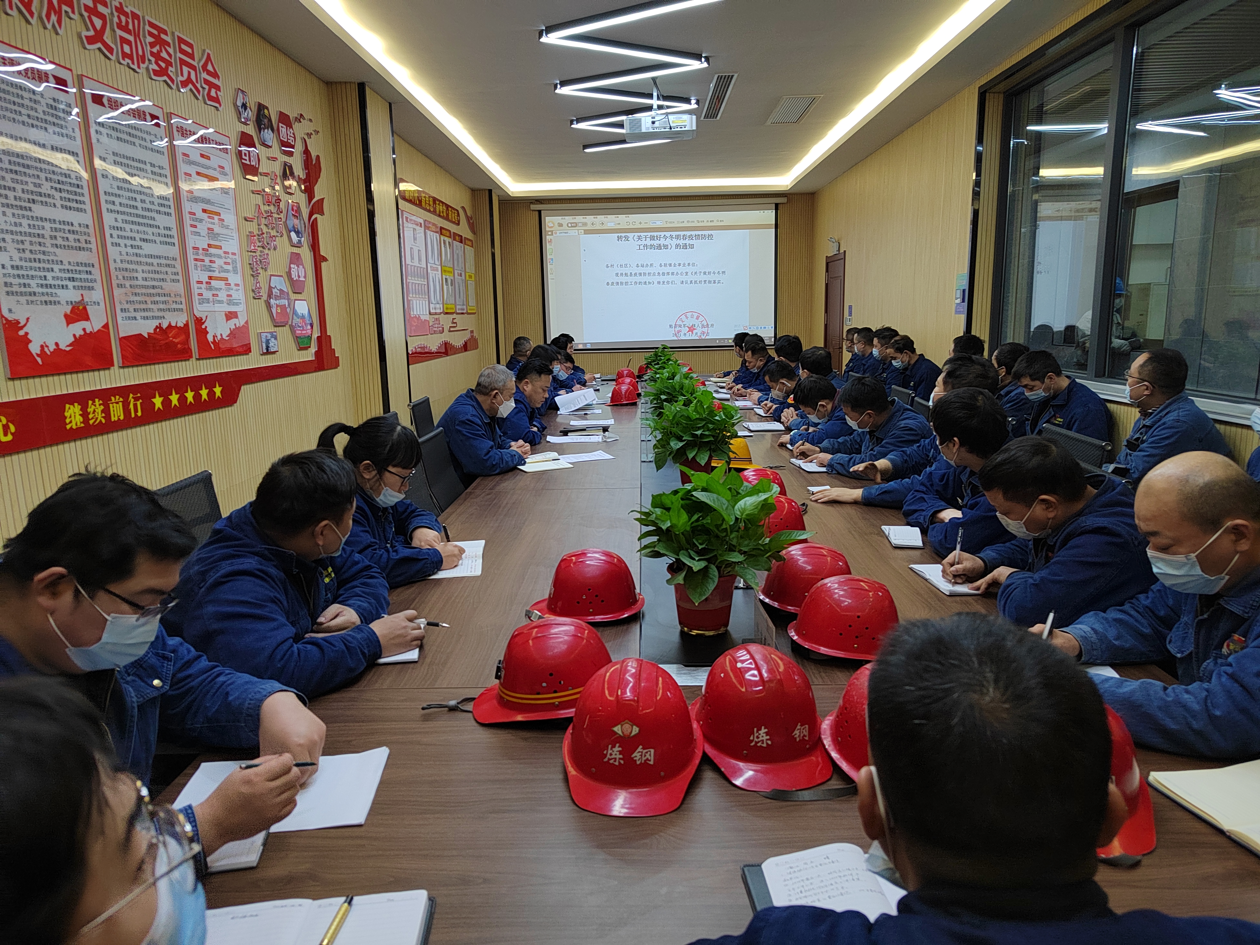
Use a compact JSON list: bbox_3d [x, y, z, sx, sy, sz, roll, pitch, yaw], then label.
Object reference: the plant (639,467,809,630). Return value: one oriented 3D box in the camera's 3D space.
[{"bbox_3d":[0.214,0.165,1.882,0.390,0.360,0.370,-1,11,1],"label":"plant"}]

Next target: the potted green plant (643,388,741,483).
[{"bbox_3d":[0.267,-0.150,3.488,0.400,0.410,0.400,-1,11,1],"label":"potted green plant"}]

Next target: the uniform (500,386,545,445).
[{"bbox_3d":[-0.727,-0.185,4.719,0.520,0.580,0.540,0,11,4],"label":"uniform"}]

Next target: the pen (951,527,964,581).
[{"bbox_3d":[0.820,0.212,2.102,0.011,0.148,0.011,9,-6,-1],"label":"pen"}]

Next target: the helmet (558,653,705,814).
[{"bbox_3d":[0.002,0.383,1.299,0.224,0.160,0.287,0,11,5],"label":"helmet"}]

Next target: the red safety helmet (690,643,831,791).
[{"bbox_3d":[0.210,0.368,1.353,0.222,0.160,0.285,-3,11,-11],"label":"red safety helmet"}]

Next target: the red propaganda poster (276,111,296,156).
[{"bbox_3d":[-1.890,-1.854,4.590,0.022,0.228,0.255,-1,11,1],"label":"red propaganda poster"}]

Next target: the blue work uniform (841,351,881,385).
[{"bbox_3d":[2.058,-0.739,7.367,0.460,0.600,0.500,-2,11,-2],"label":"blue work uniform"}]

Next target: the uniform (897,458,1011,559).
[{"bbox_3d":[1.131,0.140,2.631,0.480,0.560,0.540,-3,11,-7],"label":"uniform"}]

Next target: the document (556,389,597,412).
[{"bbox_3d":[-0.395,-0.540,6.224,0.290,0.020,0.210,-18,35,-6],"label":"document"}]

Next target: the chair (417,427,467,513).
[{"bbox_3d":[-0.611,0.298,3.709,0.580,0.950,0.540,-1,11,1],"label":"chair"}]

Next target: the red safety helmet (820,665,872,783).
[{"bbox_3d":[0.403,0.367,1.268,0.215,0.155,0.275,-4,11,-17],"label":"red safety helmet"}]

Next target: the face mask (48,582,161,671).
[{"bbox_3d":[-0.768,0.220,1.242,0.120,0.125,0.155,27,0,-13],"label":"face mask"}]

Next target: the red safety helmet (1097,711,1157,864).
[{"bbox_3d":[0.619,0.401,1.195,0.225,0.155,0.272,-1,11,0],"label":"red safety helmet"}]

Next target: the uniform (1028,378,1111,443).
[{"bbox_3d":[2.077,-0.178,4.097,0.460,0.580,0.500,0,11,4],"label":"uniform"}]

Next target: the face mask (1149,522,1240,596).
[{"bbox_3d":[0.935,0.149,1.398,0.115,0.105,0.135,-19,5,18],"label":"face mask"}]

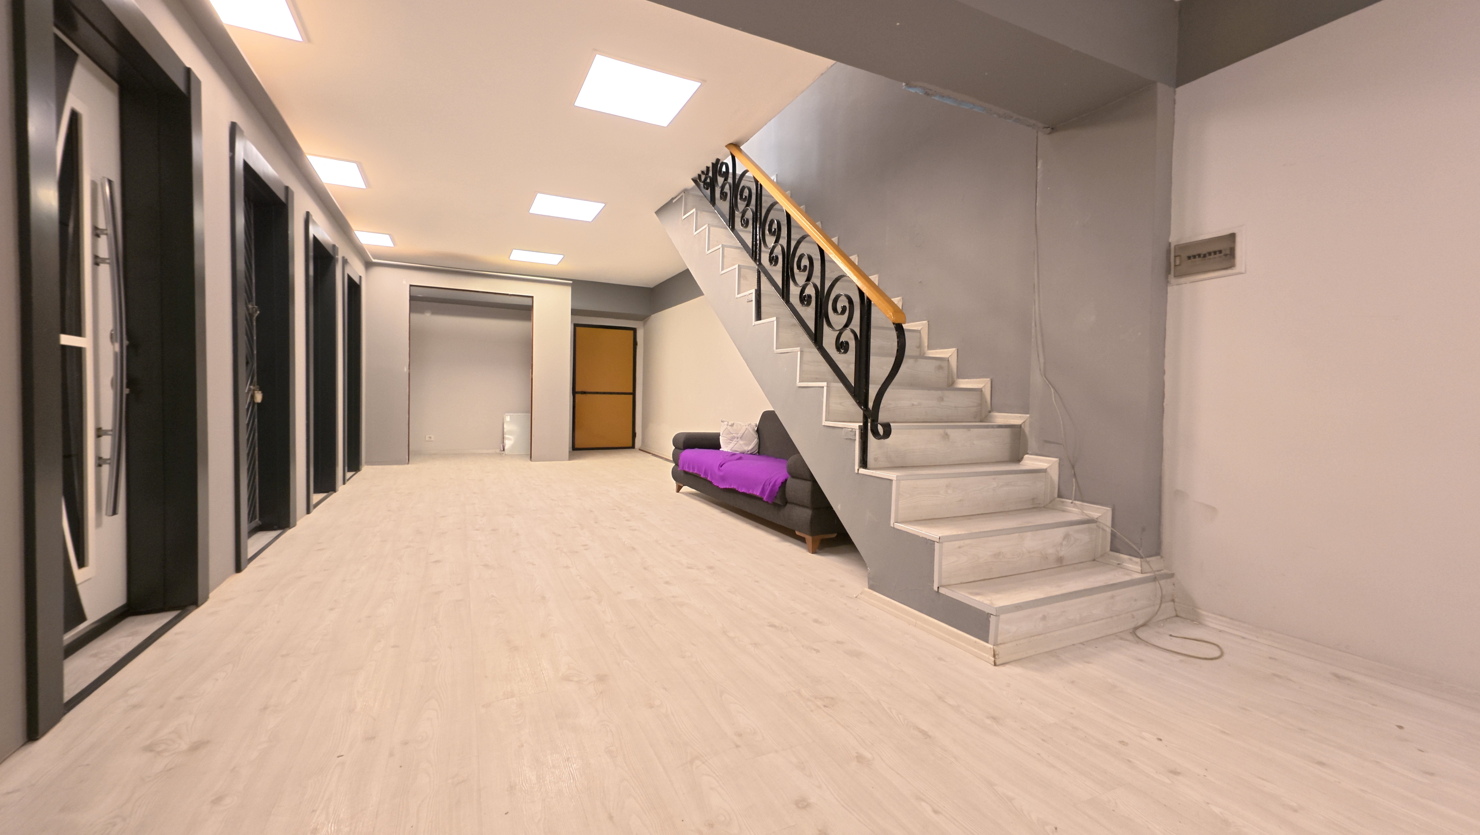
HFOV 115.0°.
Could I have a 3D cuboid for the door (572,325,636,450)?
[{"bbox_3d":[-2.385,-0.509,8.359,1.070,2.160,0.070,0,2,-23],"label":"door"}]

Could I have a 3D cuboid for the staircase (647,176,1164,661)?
[{"bbox_3d":[0.516,-0.498,3.099,1.140,2.600,3.320,0,2,-29],"label":"staircase"}]

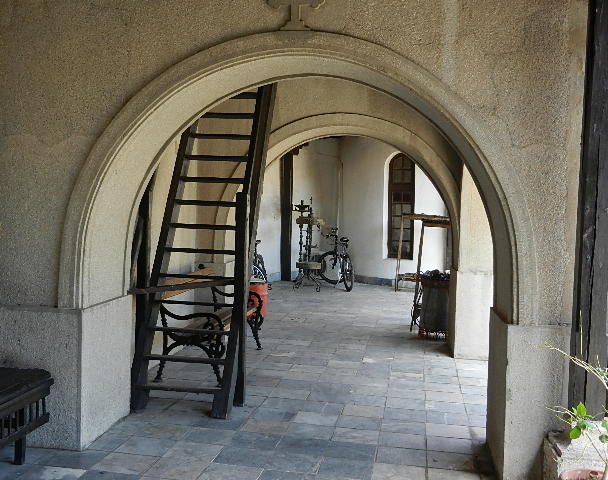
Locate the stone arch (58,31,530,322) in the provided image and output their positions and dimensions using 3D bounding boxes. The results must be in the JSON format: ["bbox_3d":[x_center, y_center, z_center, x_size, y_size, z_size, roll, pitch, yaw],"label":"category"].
[{"bbox_3d":[-0.044,-0.377,4.315,2.738,1.601,0.757,1,3,9],"label":"stone arch"}]

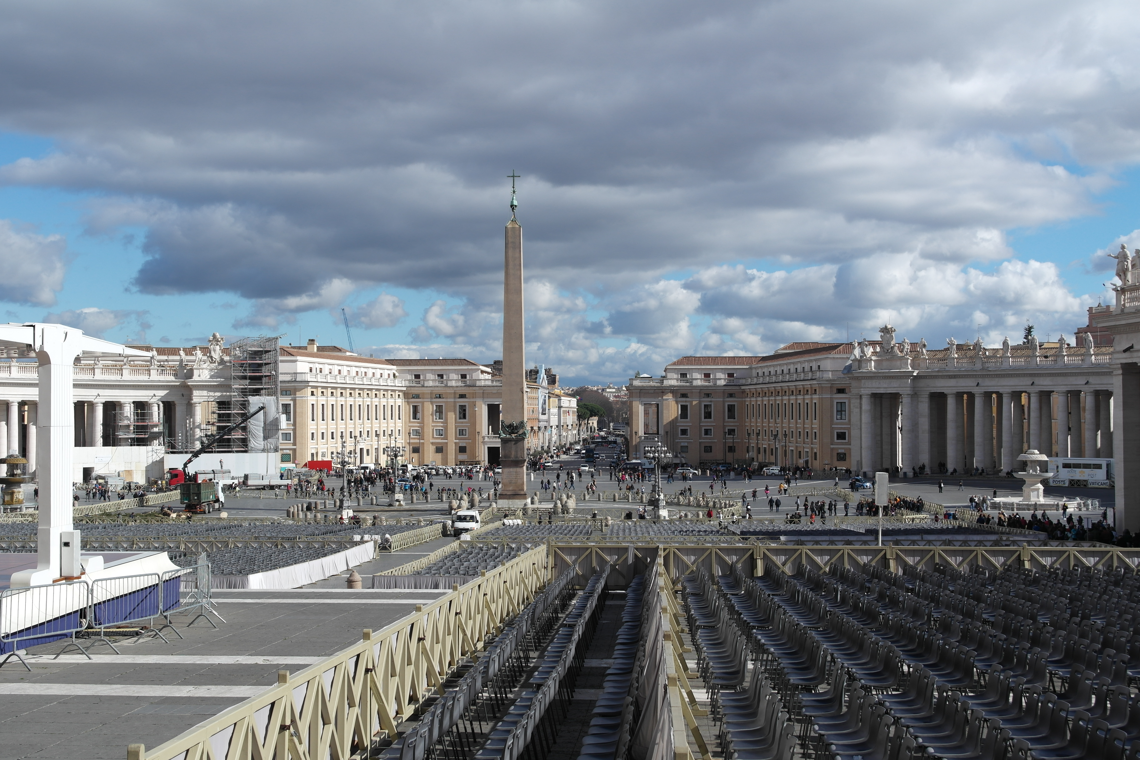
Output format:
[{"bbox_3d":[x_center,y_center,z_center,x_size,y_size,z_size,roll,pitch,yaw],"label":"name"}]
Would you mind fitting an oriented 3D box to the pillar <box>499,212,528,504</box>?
[{"bbox_3d":[-6.641,-2.510,171.000,3.300,34.305,3.300,0,-1,2],"label":"pillar"}]

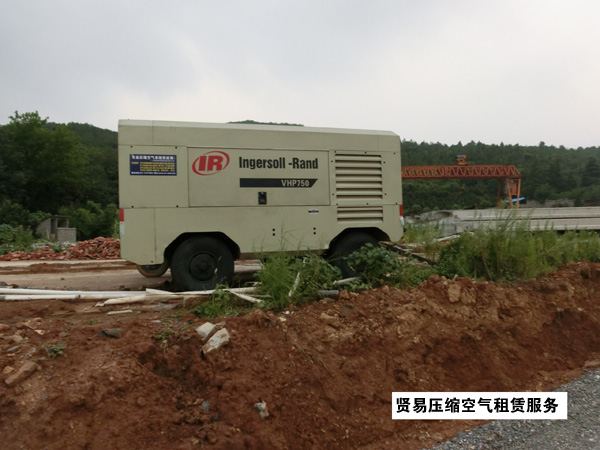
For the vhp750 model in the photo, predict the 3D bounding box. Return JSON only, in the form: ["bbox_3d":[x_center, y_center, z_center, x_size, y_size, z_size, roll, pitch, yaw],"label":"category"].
[{"bbox_3d":[-0.616,-0.241,6.862,3.900,2.272,1.950,-1,-1,-15],"label":"vhp750 model"}]

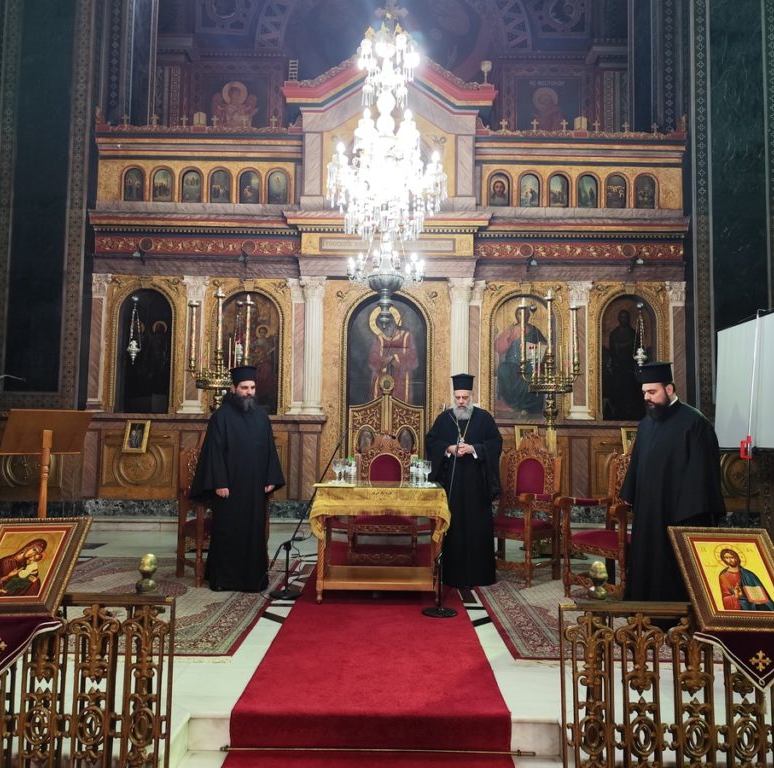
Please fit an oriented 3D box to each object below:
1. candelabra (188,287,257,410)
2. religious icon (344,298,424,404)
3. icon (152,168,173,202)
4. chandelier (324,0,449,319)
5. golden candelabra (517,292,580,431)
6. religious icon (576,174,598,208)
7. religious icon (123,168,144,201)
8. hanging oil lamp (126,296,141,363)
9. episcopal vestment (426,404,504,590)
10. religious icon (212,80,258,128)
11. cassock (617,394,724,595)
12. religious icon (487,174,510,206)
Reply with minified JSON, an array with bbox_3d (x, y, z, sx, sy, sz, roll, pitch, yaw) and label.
[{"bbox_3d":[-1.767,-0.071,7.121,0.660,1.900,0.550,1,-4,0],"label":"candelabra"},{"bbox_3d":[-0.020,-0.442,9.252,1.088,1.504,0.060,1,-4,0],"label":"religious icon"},{"bbox_3d":[-3.137,-2.773,9.507,0.298,0.486,0.050,1,-4,0],"label":"icon"},{"bbox_3d":[-0.004,-1.632,4.978,0.869,2.327,0.869,1,-4,0],"label":"chandelier"},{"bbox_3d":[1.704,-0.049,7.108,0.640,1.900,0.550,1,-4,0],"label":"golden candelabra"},{"bbox_3d":[2.620,-2.528,8.935,0.289,0.456,0.050,1,-4,0],"label":"religious icon"},{"bbox_3d":[-3.338,-2.624,8.960,0.264,0.438,0.050,1,-4,0],"label":"religious icon"},{"bbox_3d":[-3.290,-0.714,8.829,0.195,0.902,0.195,1,-4,0],"label":"hanging oil lamp"},{"bbox_3d":[0.667,0.916,5.748,0.660,1.485,0.420,0,-4,5],"label":"episcopal vestment"},{"bbox_3d":[-2.846,-5.176,12.693,0.879,1.003,0.060,1,-4,0],"label":"religious icon"},{"bbox_3d":[1.942,0.844,4.648,0.700,1.506,0.480,-2,-5,38],"label":"cassock"},{"bbox_3d":[1.556,-2.714,9.493,0.298,0.485,0.050,1,-4,0],"label":"religious icon"}]

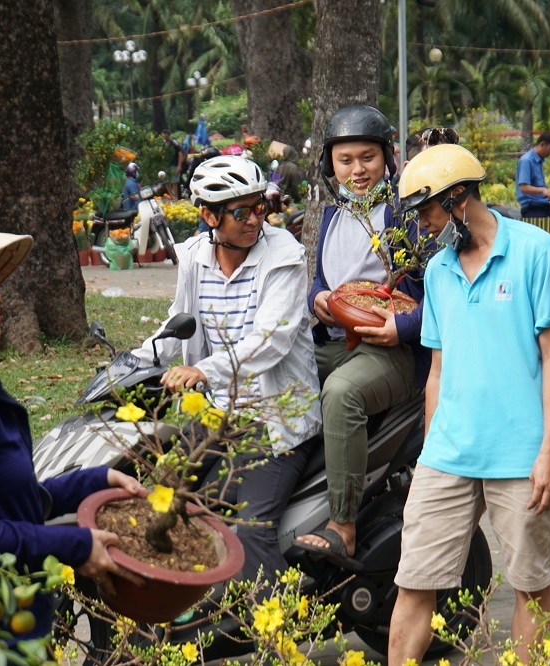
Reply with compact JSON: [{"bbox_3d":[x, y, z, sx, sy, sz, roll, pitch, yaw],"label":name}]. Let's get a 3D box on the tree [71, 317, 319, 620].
[{"bbox_3d":[-0.163,0.212,4.596,0.400,0.600,0.380,18,18,0],"label":"tree"}]

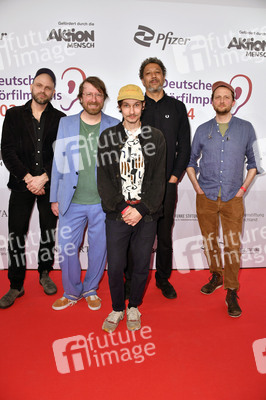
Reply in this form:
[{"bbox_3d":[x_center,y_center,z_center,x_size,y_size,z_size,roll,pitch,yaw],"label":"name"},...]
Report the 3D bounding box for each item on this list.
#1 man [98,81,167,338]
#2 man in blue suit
[{"bbox_3d":[-0.005,0.072,2.213,0.500,1.693,0.400,2,11,4],"label":"man"},{"bbox_3d":[-0.376,-0.030,2.458,0.580,1.786,0.360,0,11,-6],"label":"man in blue suit"}]

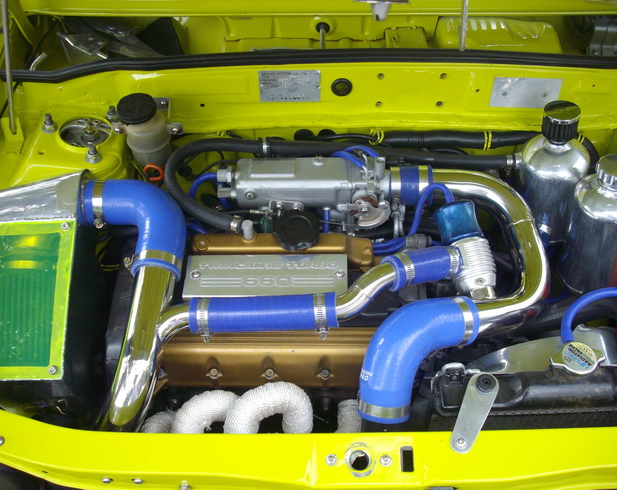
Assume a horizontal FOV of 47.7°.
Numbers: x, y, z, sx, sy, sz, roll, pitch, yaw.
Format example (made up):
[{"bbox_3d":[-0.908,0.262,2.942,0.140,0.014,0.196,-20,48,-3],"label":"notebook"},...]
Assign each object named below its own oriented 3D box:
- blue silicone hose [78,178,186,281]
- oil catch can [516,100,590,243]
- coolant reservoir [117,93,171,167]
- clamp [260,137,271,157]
[{"bbox_3d":[-0.220,-0.006,0.881,0.147,0.072,0.143,0,45,0],"label":"blue silicone hose"},{"bbox_3d":[0.381,-0.117,1.080,0.107,0.207,0.104,0,45,0],"label":"oil catch can"},{"bbox_3d":[-0.258,-0.181,1.090,0.067,0.106,0.067,0,45,0],"label":"coolant reservoir"},{"bbox_3d":[-0.065,-0.148,1.046,0.013,0.029,0.029,0,45,0],"label":"clamp"}]

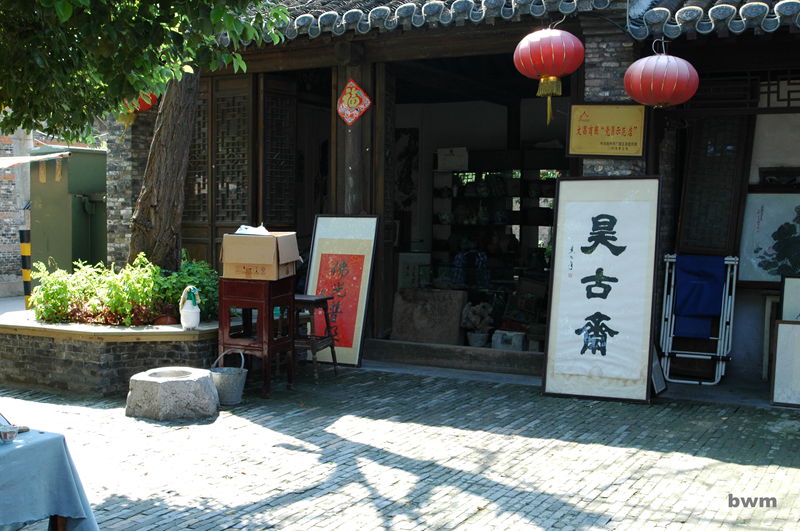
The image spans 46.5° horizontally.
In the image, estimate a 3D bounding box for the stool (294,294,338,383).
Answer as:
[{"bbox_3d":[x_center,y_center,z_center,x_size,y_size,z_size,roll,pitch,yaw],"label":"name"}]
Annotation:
[{"bbox_3d":[-0.824,0.637,8.283,0.410,0.740,0.430,1,3,20],"label":"stool"}]

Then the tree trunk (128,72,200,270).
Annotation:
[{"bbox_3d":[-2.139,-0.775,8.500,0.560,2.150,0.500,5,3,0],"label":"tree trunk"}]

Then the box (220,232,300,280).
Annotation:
[{"bbox_3d":[-1.146,-0.072,7.686,0.520,0.355,0.400,1,3,17],"label":"box"}]

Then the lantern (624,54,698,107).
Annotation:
[{"bbox_3d":[1.922,-1.360,6.850,0.550,0.385,0.550,0,3,0],"label":"lantern"}]

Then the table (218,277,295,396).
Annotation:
[{"bbox_3d":[-1.279,0.638,8.471,0.490,1.020,0.500,2,2,20],"label":"table"}]

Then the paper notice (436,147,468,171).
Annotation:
[{"bbox_3d":[0.720,-1.446,12.668,0.440,0.300,0.030,2,4,27],"label":"paper notice"}]

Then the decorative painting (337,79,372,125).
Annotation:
[{"bbox_3d":[-0.479,-1.726,9.839,0.420,0.490,0.060,2,2,25],"label":"decorative painting"}]

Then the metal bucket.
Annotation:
[{"bbox_3d":[-1.319,0.864,7.206,0.290,0.405,0.290,0,3,0],"label":"metal bucket"}]

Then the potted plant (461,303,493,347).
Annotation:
[{"bbox_3d":[0.887,0.689,10.792,0.340,0.520,0.330,1,2,0],"label":"potted plant"}]

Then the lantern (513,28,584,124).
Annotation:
[{"bbox_3d":[1.306,-1.653,8.201,0.640,0.860,0.640,2,2,25],"label":"lantern"}]

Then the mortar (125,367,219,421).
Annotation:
[{"bbox_3d":[-1.807,1.033,7.488,0.740,0.280,0.700,2,2,25],"label":"mortar"}]

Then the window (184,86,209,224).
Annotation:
[{"bbox_3d":[-2.418,-1.277,10.933,0.450,1.540,0.060,2,2,25],"label":"window"}]

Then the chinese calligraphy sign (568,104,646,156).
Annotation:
[{"bbox_3d":[1.662,-1.086,7.500,0.630,0.420,0.040,5,12,27],"label":"chinese calligraphy sign"}]

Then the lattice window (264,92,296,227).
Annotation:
[{"bbox_3d":[-1.259,-1.115,9.872,0.410,1.400,0.050,-2,4,-38],"label":"lattice window"}]

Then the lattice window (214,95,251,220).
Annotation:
[{"bbox_3d":[-1.925,-1.238,10.699,0.500,1.490,0.060,2,2,25],"label":"lattice window"}]

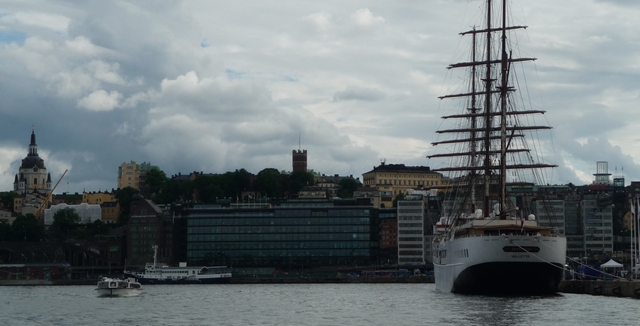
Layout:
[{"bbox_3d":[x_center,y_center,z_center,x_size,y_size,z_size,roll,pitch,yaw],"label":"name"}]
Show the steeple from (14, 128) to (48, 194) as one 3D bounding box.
[{"bbox_3d":[-211.408,-1.835,1045.000,24.000,48.500,24.000,2,-5,-23],"label":"steeple"}]

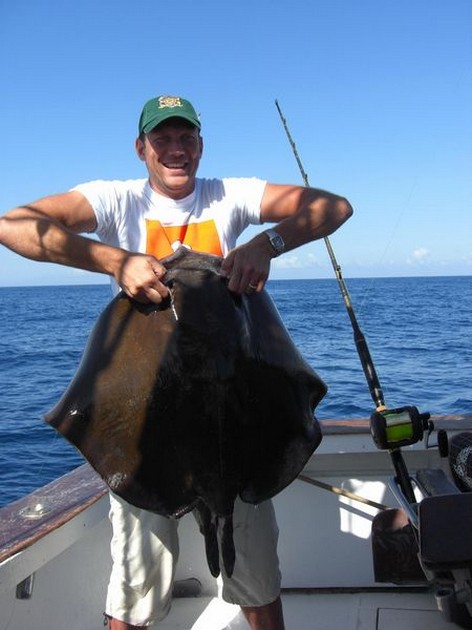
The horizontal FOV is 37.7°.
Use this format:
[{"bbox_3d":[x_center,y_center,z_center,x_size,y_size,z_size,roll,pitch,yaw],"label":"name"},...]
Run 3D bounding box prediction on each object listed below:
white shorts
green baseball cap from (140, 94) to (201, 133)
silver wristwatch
[{"bbox_3d":[-0.122,0.535,1.930,0.460,0.600,0.300,-2,3,-13],"label":"white shorts"},{"bbox_3d":[-0.179,-0.555,1.890,0.175,0.135,0.260,-1,6,-12],"label":"green baseball cap"},{"bbox_3d":[0.095,-0.178,1.690,0.033,0.068,0.058,-31,7,-8],"label":"silver wristwatch"}]

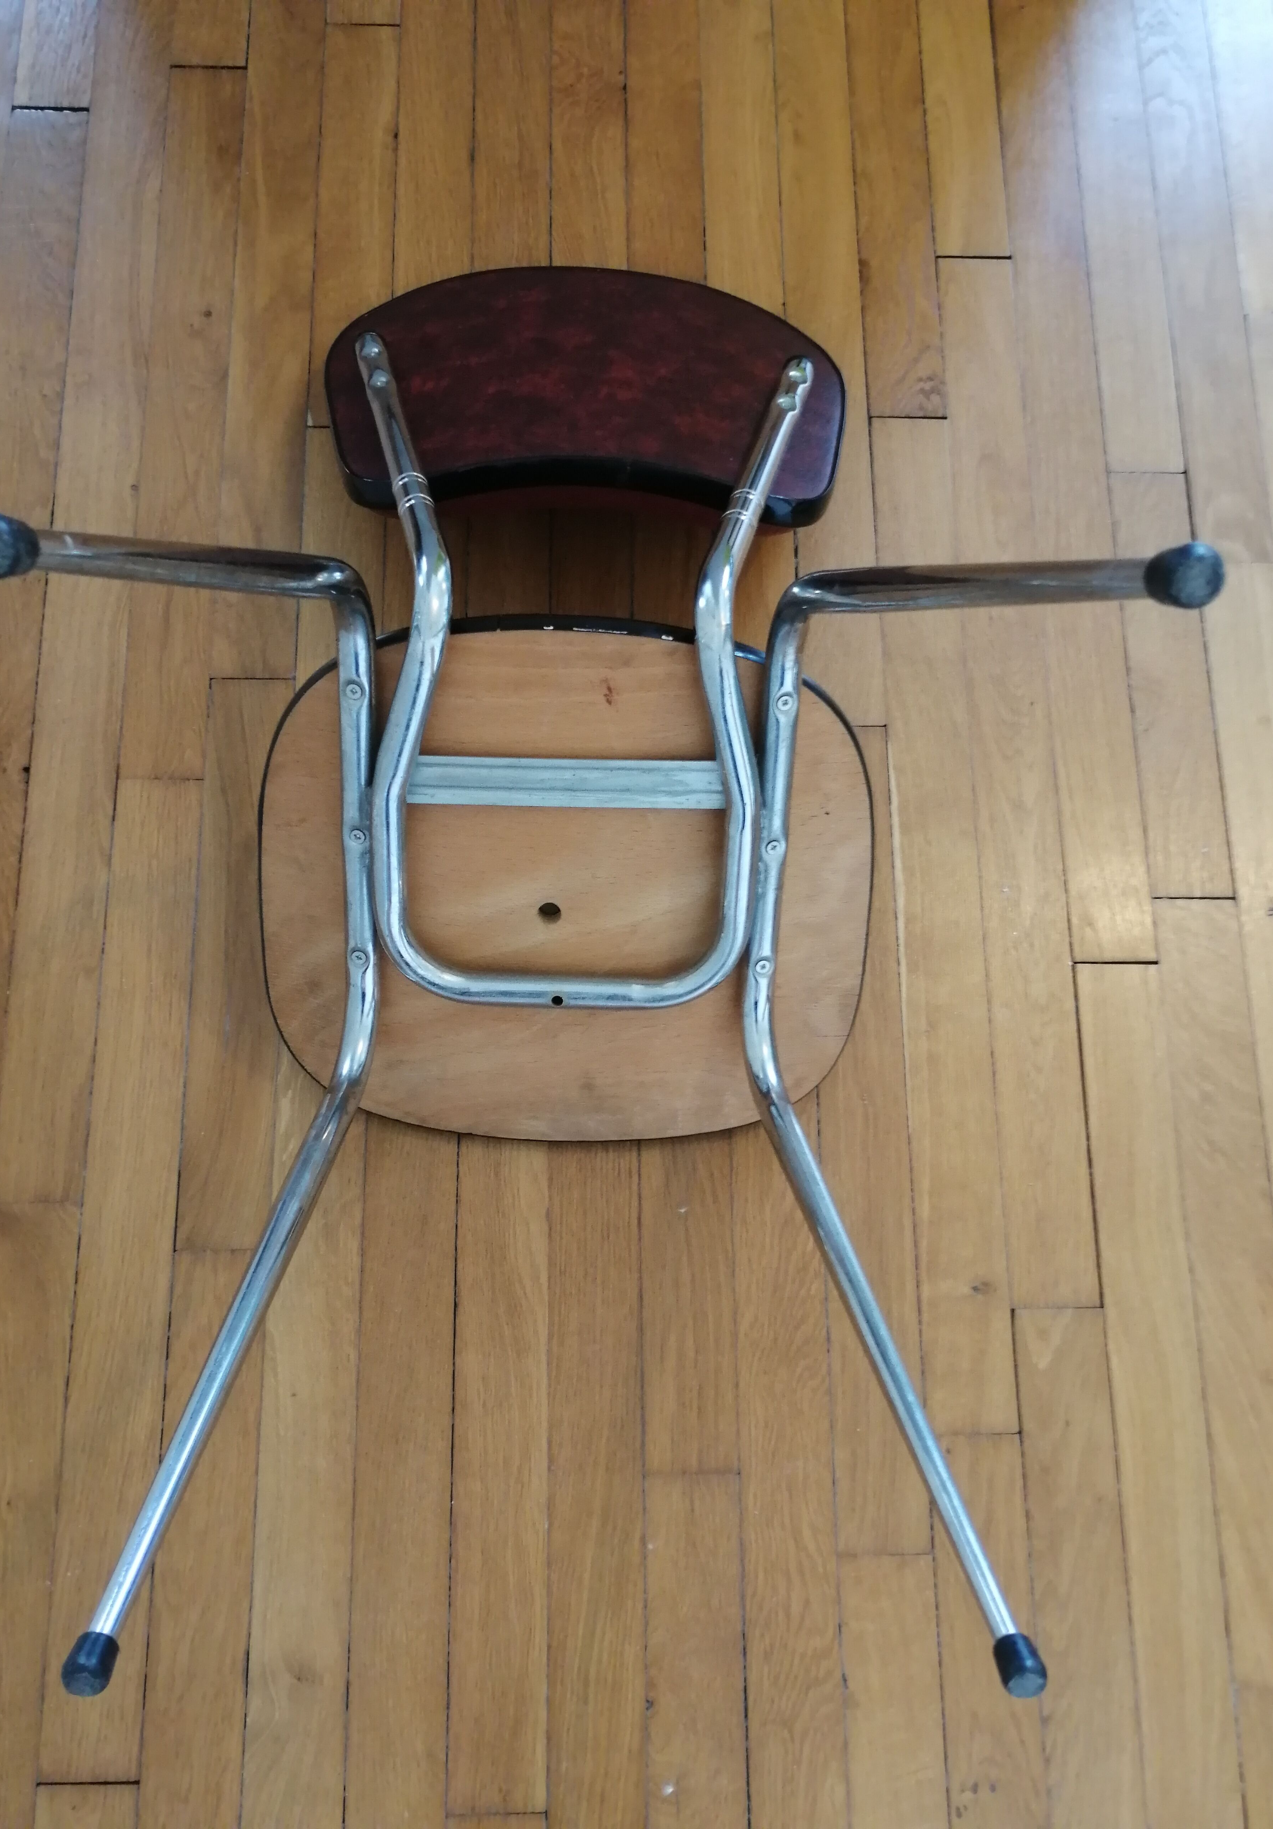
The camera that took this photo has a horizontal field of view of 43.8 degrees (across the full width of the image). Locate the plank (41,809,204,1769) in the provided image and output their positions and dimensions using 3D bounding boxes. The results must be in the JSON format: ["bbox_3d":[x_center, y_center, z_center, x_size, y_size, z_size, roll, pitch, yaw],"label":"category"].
[{"bbox_3d":[-0.353,0.230,1.107,0.065,0.020,0.676,0,75,-2],"label":"plank"}]

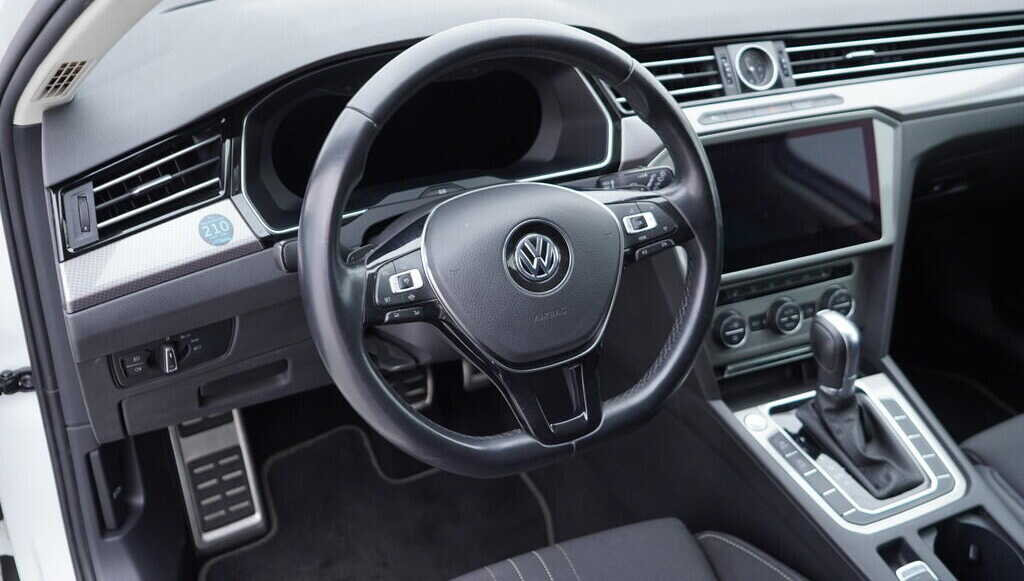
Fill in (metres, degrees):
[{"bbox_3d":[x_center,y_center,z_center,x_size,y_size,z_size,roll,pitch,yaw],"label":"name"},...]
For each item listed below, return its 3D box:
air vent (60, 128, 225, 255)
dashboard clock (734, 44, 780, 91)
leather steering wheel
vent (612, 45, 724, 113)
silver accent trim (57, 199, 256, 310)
[{"bbox_3d":[-0.287,-0.078,0.800,0.035,0.052,0.152,3,25,45],"label":"air vent"},{"bbox_3d":[0.260,-0.236,1.085,0.050,0.050,0.025,-10,-2,-22],"label":"dashboard clock"},{"bbox_3d":[0.008,-0.031,0.834,0.370,0.360,0.080,-14,7,-23],"label":"leather steering wheel"},{"bbox_3d":[0.163,-0.216,1.045,0.138,0.058,0.040,-12,-2,-26],"label":"vent"},{"bbox_3d":[-0.271,-0.025,0.785,0.165,0.048,0.025,-27,3,-42],"label":"silver accent trim"}]

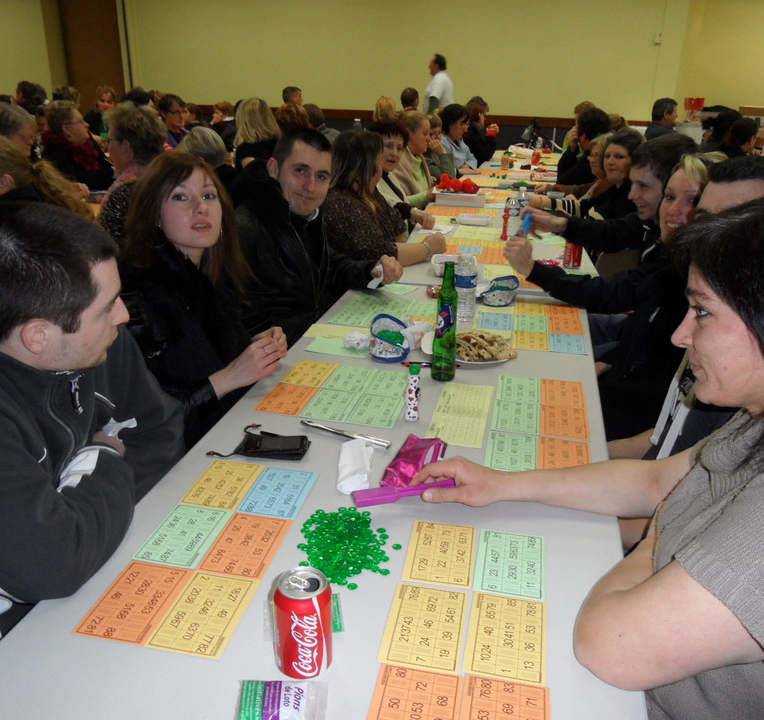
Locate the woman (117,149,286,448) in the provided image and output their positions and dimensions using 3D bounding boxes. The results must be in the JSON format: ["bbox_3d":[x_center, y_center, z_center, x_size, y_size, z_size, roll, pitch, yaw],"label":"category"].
[{"bbox_3d":[-0.327,0.151,1.615,0.740,1.246,0.480,16,27,35],"label":"woman"}]

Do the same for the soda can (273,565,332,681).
[{"bbox_3d":[-0.090,0.305,0.772,0.066,0.116,0.066,-4,22,-8],"label":"soda can"}]

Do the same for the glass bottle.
[{"bbox_3d":[0.146,-0.082,1.500,0.058,0.264,0.058,1,23,0],"label":"glass bottle"}]

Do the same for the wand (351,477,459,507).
[{"bbox_3d":[0.037,0.213,1.069,0.172,0.016,0.028,-8,23,-18],"label":"wand"}]

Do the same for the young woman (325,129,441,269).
[{"bbox_3d":[0.076,-0.289,2.695,0.750,1.208,0.500,3,23,6],"label":"young woman"}]

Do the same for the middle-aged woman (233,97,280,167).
[{"bbox_3d":[-0.836,-1.027,4.419,0.480,1.321,0.750,-15,26,-31],"label":"middle-aged woman"}]

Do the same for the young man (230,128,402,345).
[{"bbox_3d":[-0.145,-0.055,2.095,0.780,1.262,0.520,18,29,38],"label":"young man"}]

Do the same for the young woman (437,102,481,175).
[{"bbox_3d":[0.666,-1.279,5.092,0.750,1.260,0.500,11,25,27],"label":"young woman"}]

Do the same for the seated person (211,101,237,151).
[{"bbox_3d":[-1.834,-2.229,7.476,0.750,1.256,0.500,3,22,8],"label":"seated person"}]

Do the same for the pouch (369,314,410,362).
[{"bbox_3d":[0.023,-0.059,1.678,0.100,0.090,0.085,6,23,13],"label":"pouch"}]

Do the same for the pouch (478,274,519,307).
[{"bbox_3d":[0.367,-0.220,2.087,0.112,0.072,0.090,2,23,3],"label":"pouch"}]

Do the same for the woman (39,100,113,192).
[{"bbox_3d":[-1.449,-0.722,3.621,0.740,1.271,0.500,5,23,11],"label":"woman"}]

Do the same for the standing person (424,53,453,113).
[{"bbox_3d":[0.668,-2.813,8.142,0.340,1.691,0.520,3,23,5],"label":"standing person"}]

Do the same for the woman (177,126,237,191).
[{"bbox_3d":[-0.901,-0.439,3.054,0.740,1.193,0.480,5,23,12],"label":"woman"}]

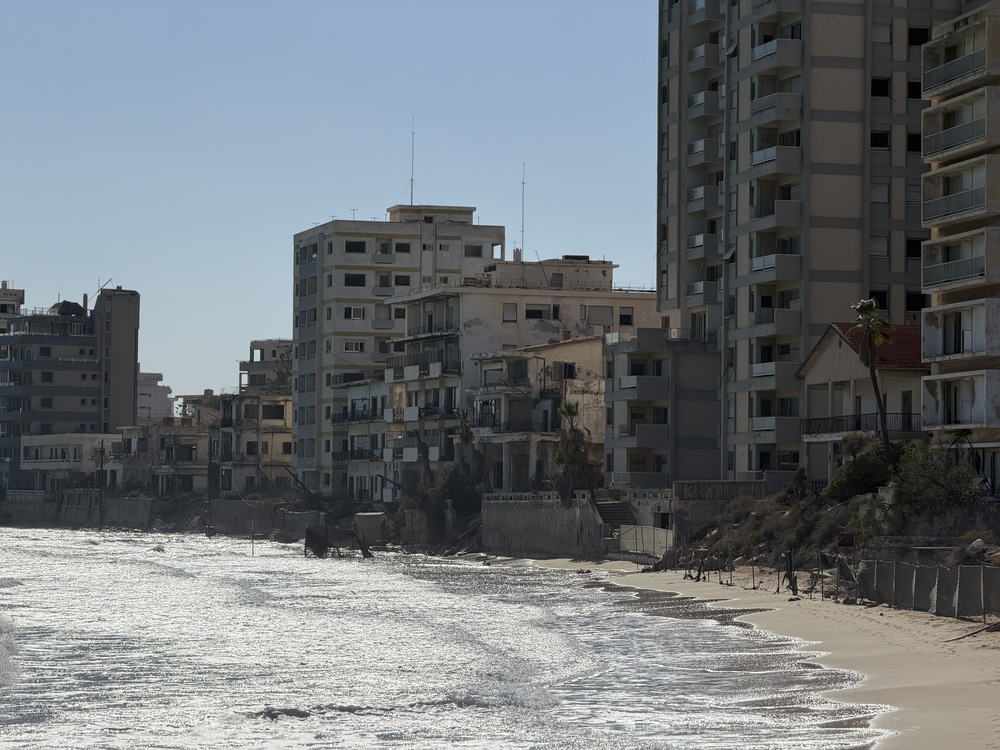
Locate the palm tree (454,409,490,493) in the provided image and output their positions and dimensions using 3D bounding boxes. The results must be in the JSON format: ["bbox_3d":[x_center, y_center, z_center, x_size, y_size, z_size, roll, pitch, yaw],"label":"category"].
[{"bbox_3d":[-1.880,5.238,194.000,2.100,6.000,2.000,1,-2,-17],"label":"palm tree"}]

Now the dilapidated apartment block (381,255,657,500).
[{"bbox_3d":[2.527,0.496,227.174,19.760,18.810,15.430,1,-2,-18],"label":"dilapidated apartment block"}]

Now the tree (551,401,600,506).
[{"bbox_3d":[4.652,4.837,178.000,2.800,6.400,2.700,1,-2,0],"label":"tree"}]

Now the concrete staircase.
[{"bbox_3d":[6.917,8.354,173.000,2.100,1.550,2.200,1,-2,-16],"label":"concrete staircase"}]

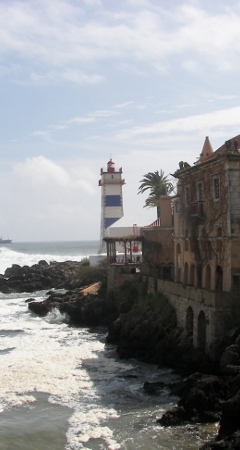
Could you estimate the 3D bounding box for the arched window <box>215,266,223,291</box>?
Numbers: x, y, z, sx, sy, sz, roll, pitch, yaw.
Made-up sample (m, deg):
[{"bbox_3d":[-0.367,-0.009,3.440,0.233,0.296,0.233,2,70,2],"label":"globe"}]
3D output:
[{"bbox_3d":[8.665,4.668,54.340,0.300,2.200,1.200,-1,-1,-15],"label":"arched window"}]

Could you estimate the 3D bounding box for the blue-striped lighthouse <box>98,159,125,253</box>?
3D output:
[{"bbox_3d":[-1.575,-3.821,131.000,5.400,20.200,5.400,-1,-1,-7],"label":"blue-striped lighthouse"}]

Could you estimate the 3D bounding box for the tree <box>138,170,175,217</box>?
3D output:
[{"bbox_3d":[5.210,-1.861,86.000,5.900,11.400,5.900,-1,-1,0],"label":"tree"}]

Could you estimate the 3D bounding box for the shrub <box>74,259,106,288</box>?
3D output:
[{"bbox_3d":[-5.034,7.841,103.000,5.600,4.600,5.000,-1,-1,0],"label":"shrub"}]

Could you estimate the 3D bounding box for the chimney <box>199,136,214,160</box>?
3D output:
[{"bbox_3d":[8.581,-7.562,61.686,1.300,2.350,1.300,-1,-1,-15],"label":"chimney"}]

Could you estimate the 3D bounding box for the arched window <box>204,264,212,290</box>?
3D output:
[{"bbox_3d":[8.063,4.796,56.784,0.300,2.250,1.200,-1,-1,-15],"label":"arched window"}]

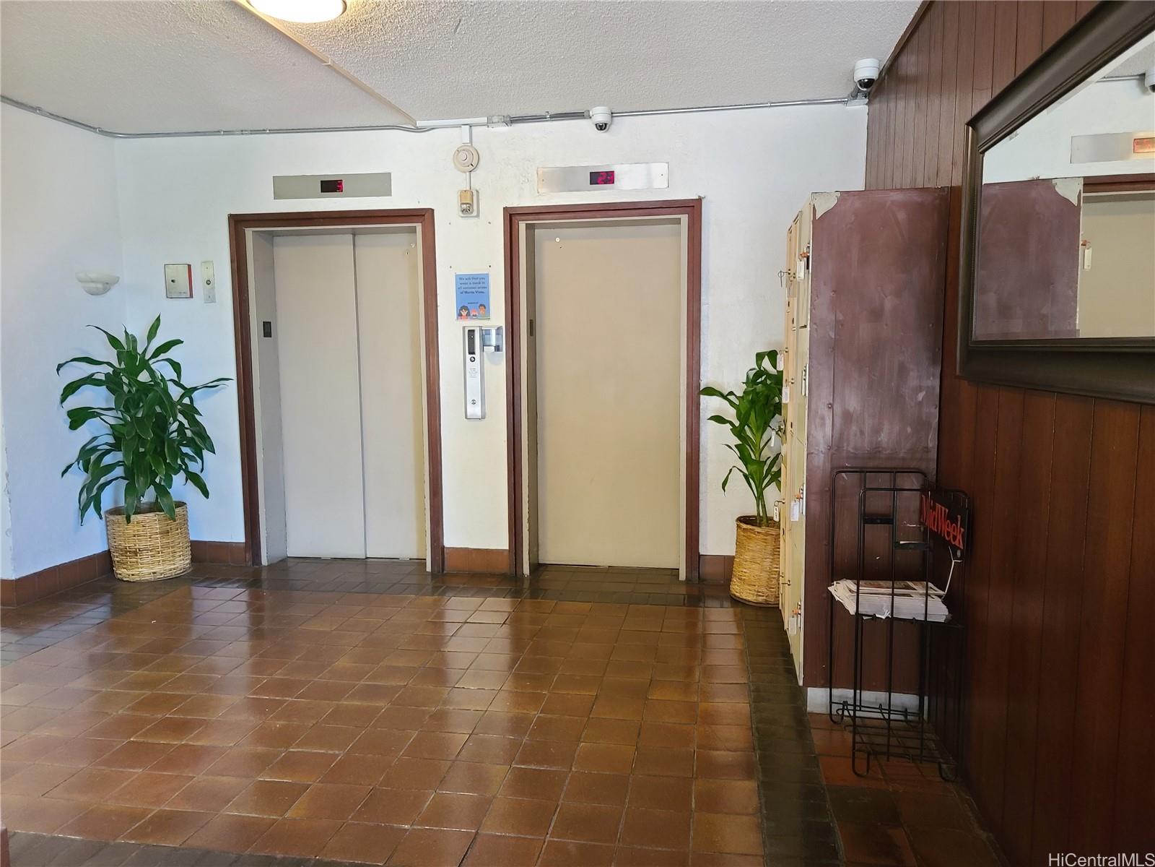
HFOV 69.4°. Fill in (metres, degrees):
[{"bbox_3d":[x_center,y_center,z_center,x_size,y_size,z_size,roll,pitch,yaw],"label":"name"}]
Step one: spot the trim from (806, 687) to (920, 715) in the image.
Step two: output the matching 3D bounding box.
[{"bbox_3d":[1.090,1.015,3.148,0.433,0.103,0.025,0,5,9],"label":"trim"}]

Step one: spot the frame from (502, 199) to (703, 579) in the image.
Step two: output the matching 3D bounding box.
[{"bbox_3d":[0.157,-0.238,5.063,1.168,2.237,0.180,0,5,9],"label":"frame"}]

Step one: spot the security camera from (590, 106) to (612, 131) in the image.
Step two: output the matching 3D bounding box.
[{"bbox_3d":[0.138,-1.791,4.800,0.115,0.136,0.115,0,5,9],"label":"security camera"}]

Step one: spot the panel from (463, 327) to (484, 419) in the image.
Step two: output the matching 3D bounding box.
[{"bbox_3d":[-0.632,-0.368,5.090,0.119,0.558,0.040,0,5,9],"label":"panel"}]

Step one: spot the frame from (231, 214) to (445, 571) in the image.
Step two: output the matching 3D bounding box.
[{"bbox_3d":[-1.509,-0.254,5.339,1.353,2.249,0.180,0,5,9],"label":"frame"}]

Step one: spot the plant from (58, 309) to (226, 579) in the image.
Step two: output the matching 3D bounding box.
[{"bbox_3d":[-2.577,0.095,5.061,0.880,1.627,0.800,0,5,9],"label":"plant"}]

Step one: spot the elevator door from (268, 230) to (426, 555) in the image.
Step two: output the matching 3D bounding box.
[{"bbox_3d":[-1.481,-0.228,5.590,1.084,2.174,0.066,0,5,9],"label":"elevator door"}]

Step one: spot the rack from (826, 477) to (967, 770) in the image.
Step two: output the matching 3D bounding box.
[{"bbox_3d":[1.069,0.622,2.830,0.336,0.948,0.415,0,5,6],"label":"rack"}]

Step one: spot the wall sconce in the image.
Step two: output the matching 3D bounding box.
[{"bbox_3d":[-2.942,-0.923,5.198,0.144,0.137,0.296,0,5,9],"label":"wall sconce"}]

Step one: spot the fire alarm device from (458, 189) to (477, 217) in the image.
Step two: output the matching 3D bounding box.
[{"bbox_3d":[-0.658,-1.374,4.993,0.110,0.156,0.050,0,5,9],"label":"fire alarm device"}]

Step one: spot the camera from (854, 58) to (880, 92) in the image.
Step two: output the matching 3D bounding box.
[{"bbox_3d":[1.391,-1.718,4.028,0.120,0.130,0.120,0,5,9],"label":"camera"}]

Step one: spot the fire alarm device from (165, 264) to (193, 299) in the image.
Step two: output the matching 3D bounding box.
[{"bbox_3d":[-2.569,-0.979,5.376,0.166,0.219,0.037,0,5,9],"label":"fire alarm device"}]

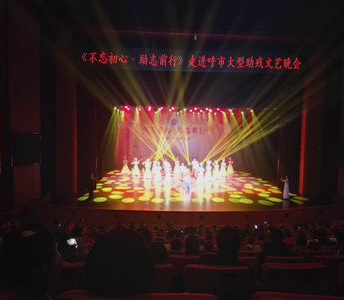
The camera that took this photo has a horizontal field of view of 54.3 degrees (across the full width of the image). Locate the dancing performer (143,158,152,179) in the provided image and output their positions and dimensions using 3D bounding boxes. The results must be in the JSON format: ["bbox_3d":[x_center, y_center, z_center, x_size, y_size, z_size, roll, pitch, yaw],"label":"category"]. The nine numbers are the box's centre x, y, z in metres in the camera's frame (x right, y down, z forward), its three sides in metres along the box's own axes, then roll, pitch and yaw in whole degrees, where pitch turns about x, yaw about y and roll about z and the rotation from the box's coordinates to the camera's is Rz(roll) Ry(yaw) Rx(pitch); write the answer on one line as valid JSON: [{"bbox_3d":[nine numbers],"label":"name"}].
[{"bbox_3d":[-2.172,1.712,30.200,0.750,1.820,0.600,1,4,0],"label":"dancing performer"}]

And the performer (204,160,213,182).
[{"bbox_3d":[3.211,1.791,29.000,0.650,1.830,0.600,0,4,-3],"label":"performer"}]

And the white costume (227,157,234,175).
[{"bbox_3d":[6.219,1.674,35.500,0.720,1.740,0.620,0,4,-3],"label":"white costume"}]

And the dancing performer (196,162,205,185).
[{"bbox_3d":[2.465,1.972,28.000,0.680,1.780,0.600,0,4,-3],"label":"dancing performer"}]

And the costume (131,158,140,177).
[{"bbox_3d":[-3.493,1.698,32.600,0.800,1.770,0.620,1,4,0],"label":"costume"}]

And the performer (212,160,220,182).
[{"bbox_3d":[4.137,1.831,30.600,0.680,1.770,0.600,0,4,-3],"label":"performer"}]

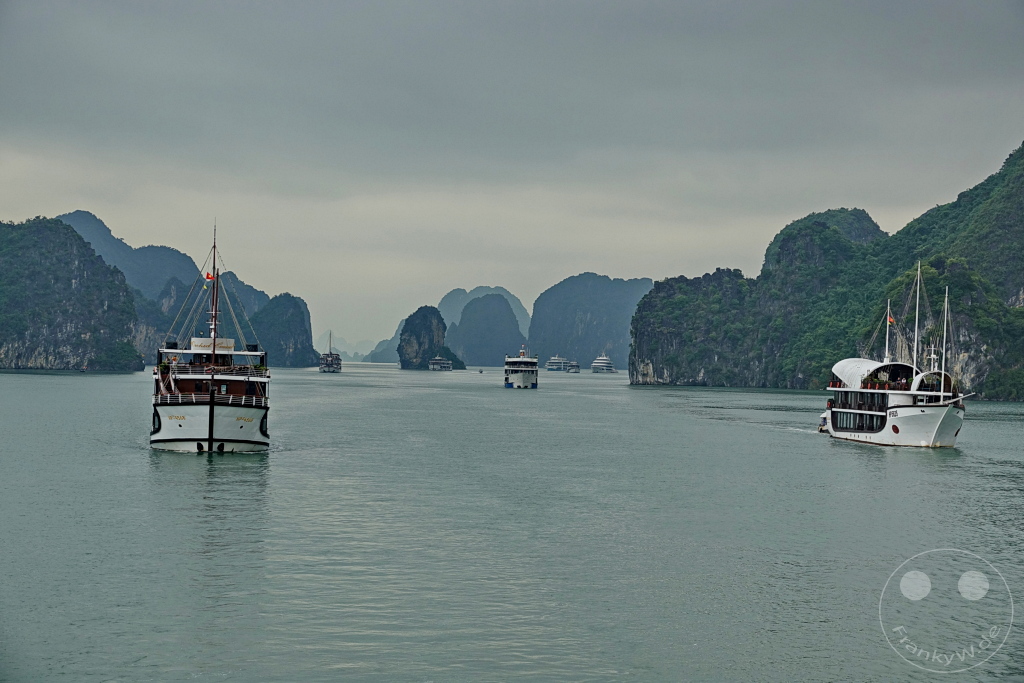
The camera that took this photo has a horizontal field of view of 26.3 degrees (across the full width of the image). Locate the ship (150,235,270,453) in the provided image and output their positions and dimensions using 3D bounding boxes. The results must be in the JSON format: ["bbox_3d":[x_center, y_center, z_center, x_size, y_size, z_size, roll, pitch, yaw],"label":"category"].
[{"bbox_3d":[-29.240,-0.290,214.650,11.000,20.600,40.000,1,-1,-8],"label":"ship"}]

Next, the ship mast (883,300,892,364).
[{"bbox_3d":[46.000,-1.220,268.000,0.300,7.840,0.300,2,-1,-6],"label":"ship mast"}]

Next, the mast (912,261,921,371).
[{"bbox_3d":[47.540,-2.670,257.000,0.250,13.560,0.250,3,-1,-6],"label":"mast"}]

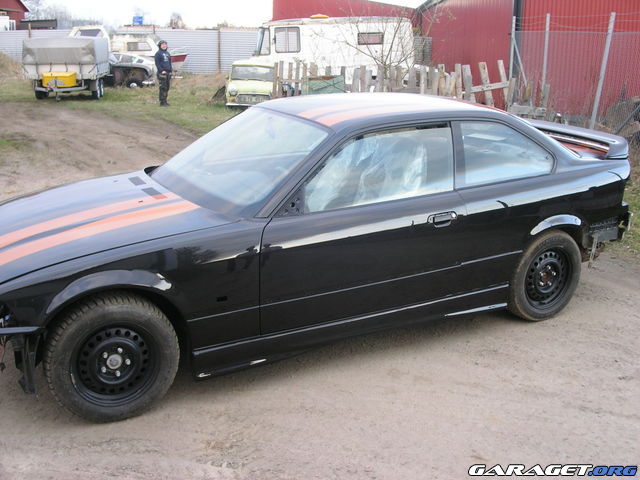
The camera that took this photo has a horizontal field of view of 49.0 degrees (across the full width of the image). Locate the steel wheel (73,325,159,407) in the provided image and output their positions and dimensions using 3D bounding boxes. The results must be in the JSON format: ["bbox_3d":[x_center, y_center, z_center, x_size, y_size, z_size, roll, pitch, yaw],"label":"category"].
[{"bbox_3d":[-0.979,0.564,3.292,0.410,0.410,0.180,-10,20,-32],"label":"steel wheel"}]

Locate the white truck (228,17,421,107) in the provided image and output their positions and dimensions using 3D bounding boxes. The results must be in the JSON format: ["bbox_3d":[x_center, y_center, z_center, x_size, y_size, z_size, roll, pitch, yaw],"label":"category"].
[{"bbox_3d":[0.143,-5.915,22.686,5.600,2.470,2.100,-3,16,-12],"label":"white truck"}]

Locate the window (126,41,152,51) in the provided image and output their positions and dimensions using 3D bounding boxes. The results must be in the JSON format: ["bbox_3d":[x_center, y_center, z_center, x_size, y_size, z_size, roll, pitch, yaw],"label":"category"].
[{"bbox_3d":[-7.193,-7.711,28.000,1.000,0.360,0.060,-1,16,-5],"label":"window"}]

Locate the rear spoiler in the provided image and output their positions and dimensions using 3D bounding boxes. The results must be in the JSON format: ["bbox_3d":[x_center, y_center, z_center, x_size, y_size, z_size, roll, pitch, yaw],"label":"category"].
[{"bbox_3d":[1.670,-0.770,5.216,0.300,0.160,1.320,-8,19,-27],"label":"rear spoiler"}]

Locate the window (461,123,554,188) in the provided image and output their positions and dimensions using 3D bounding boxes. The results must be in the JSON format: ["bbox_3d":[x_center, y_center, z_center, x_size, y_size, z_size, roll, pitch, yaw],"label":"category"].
[{"bbox_3d":[1.092,-0.523,4.154,0.720,0.390,0.060,-8,-10,-27],"label":"window"}]

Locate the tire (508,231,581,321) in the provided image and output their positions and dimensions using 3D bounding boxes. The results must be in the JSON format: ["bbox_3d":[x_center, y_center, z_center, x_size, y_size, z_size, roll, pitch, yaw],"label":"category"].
[{"bbox_3d":[1.402,0.222,4.538,0.625,0.625,0.205,-8,19,-27],"label":"tire"}]

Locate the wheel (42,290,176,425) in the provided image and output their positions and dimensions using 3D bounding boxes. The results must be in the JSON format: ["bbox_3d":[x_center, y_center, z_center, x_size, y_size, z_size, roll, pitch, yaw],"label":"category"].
[{"bbox_3d":[-0.984,0.561,3.300,0.625,0.625,0.205,-10,20,-32],"label":"wheel"}]

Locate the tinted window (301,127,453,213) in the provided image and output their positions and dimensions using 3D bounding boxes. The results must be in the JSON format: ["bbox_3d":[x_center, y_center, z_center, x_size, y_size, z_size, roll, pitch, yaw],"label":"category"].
[{"bbox_3d":[0.332,-0.399,3.759,1.070,0.420,0.070,-8,-10,-27],"label":"tinted window"}]

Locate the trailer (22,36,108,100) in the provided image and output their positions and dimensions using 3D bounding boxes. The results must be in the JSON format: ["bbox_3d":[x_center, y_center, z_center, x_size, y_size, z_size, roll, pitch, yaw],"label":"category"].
[{"bbox_3d":[-7.488,-5.101,20.727,2.000,1.850,4.200,-2,16,-9],"label":"trailer"}]

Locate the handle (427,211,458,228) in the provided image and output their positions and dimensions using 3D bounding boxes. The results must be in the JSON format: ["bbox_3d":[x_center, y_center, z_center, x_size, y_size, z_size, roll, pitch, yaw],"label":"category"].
[{"bbox_3d":[0.671,-0.113,3.853,0.210,0.090,0.050,-8,19,-27],"label":"handle"}]

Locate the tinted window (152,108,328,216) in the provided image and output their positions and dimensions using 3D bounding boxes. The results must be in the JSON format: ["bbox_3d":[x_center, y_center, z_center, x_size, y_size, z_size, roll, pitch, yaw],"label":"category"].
[{"bbox_3d":[-0.479,-0.503,4.091,0.760,0.130,1.380,-39,30,-14],"label":"tinted window"}]

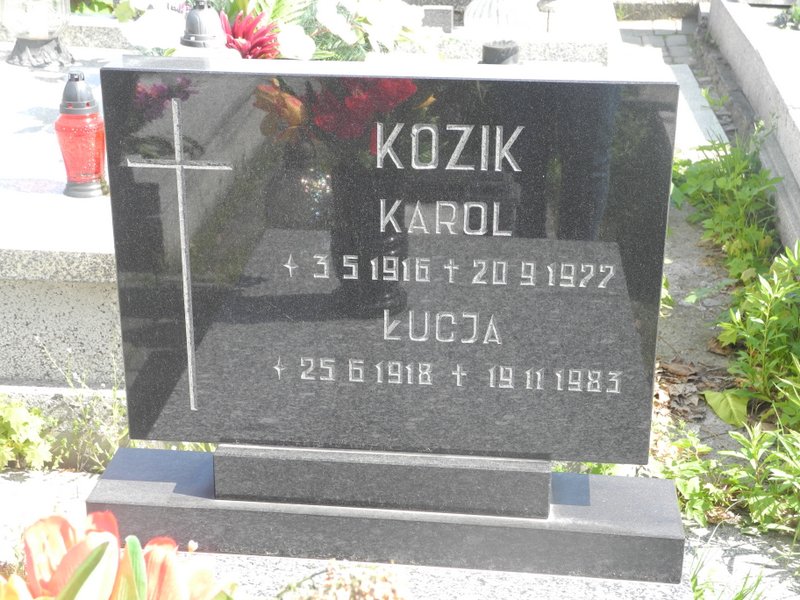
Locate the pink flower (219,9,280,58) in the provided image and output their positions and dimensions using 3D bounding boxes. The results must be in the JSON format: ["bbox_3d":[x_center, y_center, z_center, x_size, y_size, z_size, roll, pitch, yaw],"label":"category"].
[{"bbox_3d":[-0.359,-0.627,3.368,0.137,0.125,0.105,2,22,5],"label":"pink flower"}]

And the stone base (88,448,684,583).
[{"bbox_3d":[-0.018,0.277,1.833,0.750,0.067,0.148,2,22,5],"label":"stone base"}]

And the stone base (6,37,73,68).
[{"bbox_3d":[-0.925,-0.644,3.603,0.169,0.067,0.169,2,22,5],"label":"stone base"}]

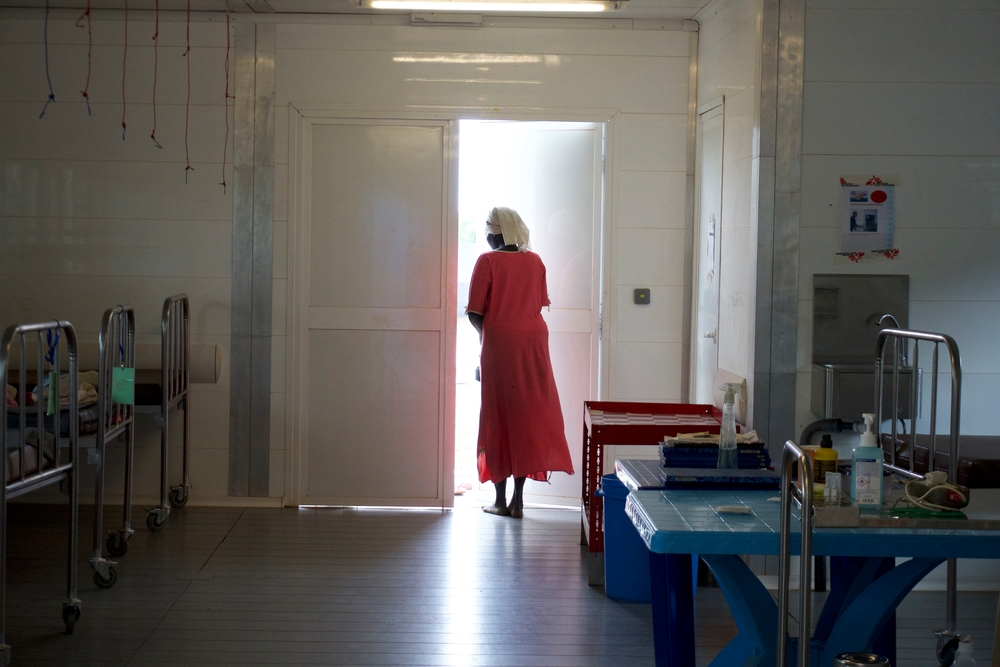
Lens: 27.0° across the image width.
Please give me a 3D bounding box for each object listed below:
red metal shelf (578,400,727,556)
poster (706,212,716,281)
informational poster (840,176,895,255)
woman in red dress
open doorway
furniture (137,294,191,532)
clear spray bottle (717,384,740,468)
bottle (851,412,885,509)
[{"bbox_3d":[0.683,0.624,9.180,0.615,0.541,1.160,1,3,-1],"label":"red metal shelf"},{"bbox_3d":[1.021,-0.417,10.103,0.010,0.325,0.230,1,3,-1],"label":"poster"},{"bbox_3d":[1.508,-0.484,8.545,0.220,0.315,0.010,1,3,-1],"label":"informational poster"},{"bbox_3d":[0.106,0.141,10.746,0.500,1.588,0.380,0,3,-15],"label":"woman in red dress"},{"bbox_3d":[0.153,-0.098,10.948,0.780,2.045,0.140,1,3,-1],"label":"open doorway"},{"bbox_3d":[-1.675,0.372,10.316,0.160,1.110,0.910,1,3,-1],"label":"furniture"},{"bbox_3d":[0.699,0.281,6.317,0.082,0.260,0.065,1,3,4],"label":"clear spray bottle"},{"bbox_3d":[0.991,0.341,5.613,0.086,0.251,0.065,1,3,-4],"label":"bottle"}]

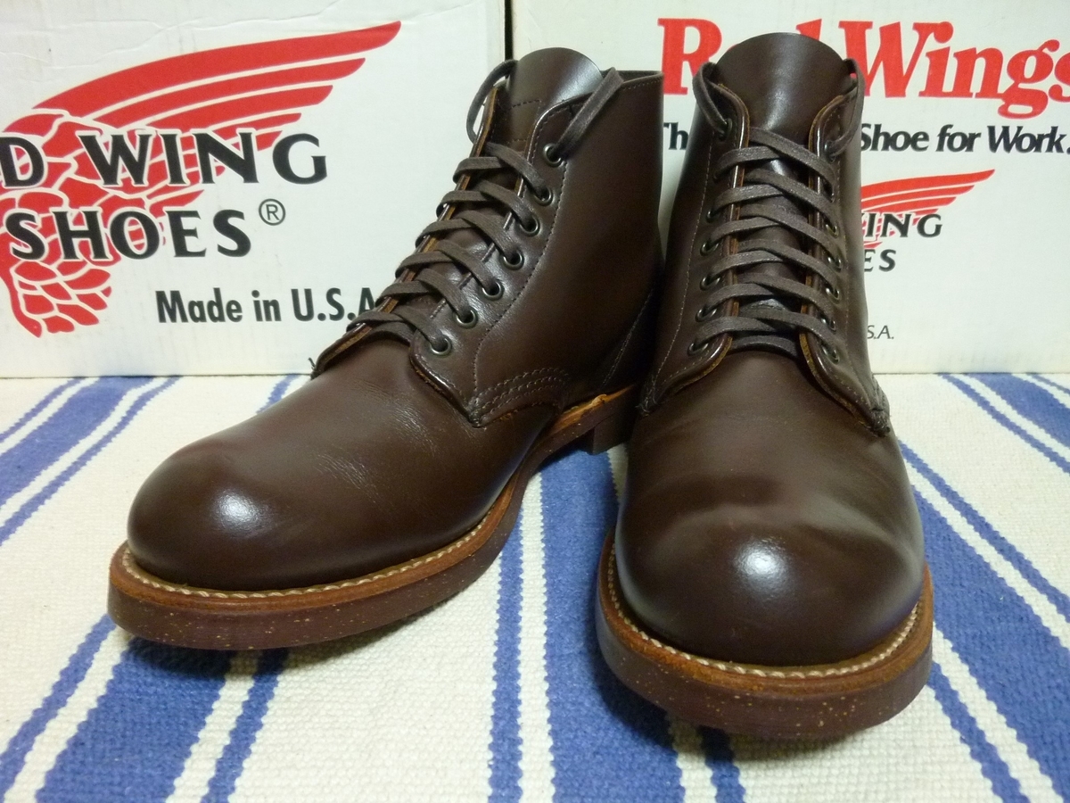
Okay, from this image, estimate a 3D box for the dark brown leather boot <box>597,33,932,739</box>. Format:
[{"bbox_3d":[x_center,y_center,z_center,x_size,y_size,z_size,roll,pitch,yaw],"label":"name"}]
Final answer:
[{"bbox_3d":[0.091,-0.044,0.294,0.111,0.182,0.304,5,23,13],"label":"dark brown leather boot"}]

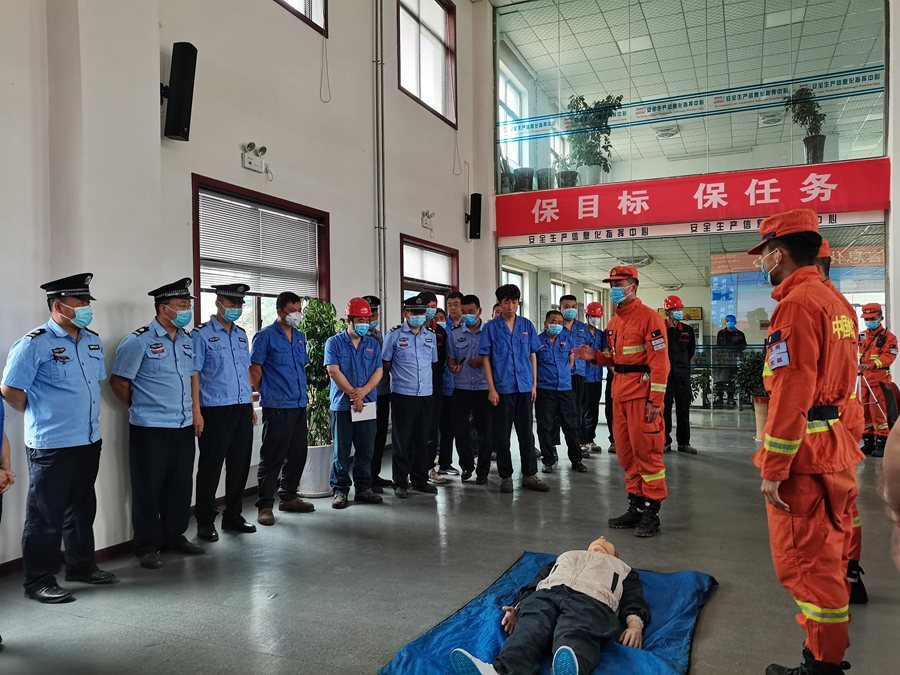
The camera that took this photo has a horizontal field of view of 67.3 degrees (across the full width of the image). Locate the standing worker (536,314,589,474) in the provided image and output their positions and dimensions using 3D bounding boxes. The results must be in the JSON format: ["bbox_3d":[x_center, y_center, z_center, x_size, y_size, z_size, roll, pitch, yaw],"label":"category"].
[{"bbox_3d":[1.115,0.527,6.881,0.550,1.603,0.380,-1,0,0],"label":"standing worker"}]

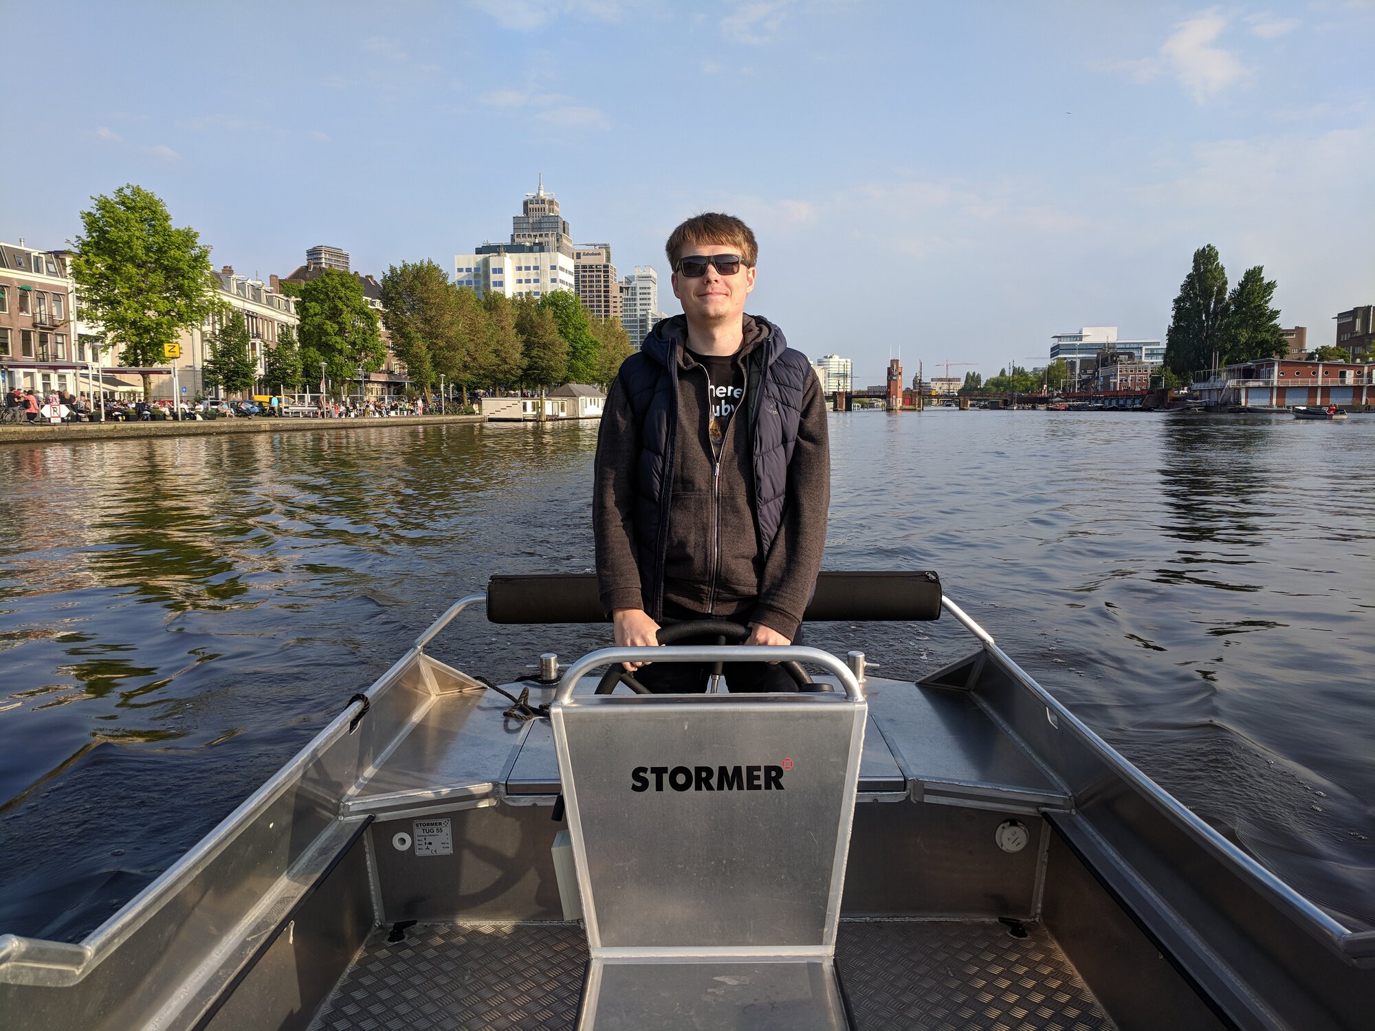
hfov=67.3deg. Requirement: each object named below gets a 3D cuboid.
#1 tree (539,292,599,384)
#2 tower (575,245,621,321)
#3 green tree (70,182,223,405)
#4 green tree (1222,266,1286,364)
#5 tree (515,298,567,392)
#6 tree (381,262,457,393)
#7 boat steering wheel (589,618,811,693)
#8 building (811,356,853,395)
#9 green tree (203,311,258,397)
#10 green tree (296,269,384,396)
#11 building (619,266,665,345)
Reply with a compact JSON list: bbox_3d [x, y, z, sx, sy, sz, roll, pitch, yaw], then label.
[{"bbox_3d":[-17.676,-24.609,155.274,9.000,18.140,9.000,0,6,0],"label":"tree"},{"bbox_3d":[-71.540,-147.563,813.943,33.000,124.883,30.000,1,6,7],"label":"tower"},{"bbox_3d":[-37.148,-14.603,70.858,10.200,15.965,10.200,0,6,0],"label":"green tree"},{"bbox_3d":[99.859,-31.489,182.691,12.000,24.887,12.000,0,6,0],"label":"green tree"},{"bbox_3d":[-20.497,-22.488,144.437,7.800,16.198,7.800,0,6,0],"label":"tree"},{"bbox_3d":[-29.727,-19.789,114.548,9.600,16.907,9.600,0,6,0],"label":"tree"},{"bbox_3d":[0.034,0.415,1.980,0.450,0.450,0.100,0,18,0],"label":"boat steering wheel"},{"bbox_3d":[139.774,-128.422,992.000,35.000,51.121,28.000,-1,6,-7],"label":"building"},{"bbox_3d":[-38.126,-12.643,86.145,5.000,8.719,5.000,0,6,0],"label":"green tree"},{"bbox_3d":[-33.227,-16.509,98.813,8.500,13.887,8.500,0,6,0],"label":"green tree"},{"bbox_3d":[-30.682,-119.757,694.264,27.000,94.406,25.000,-2,6,-17],"label":"building"}]

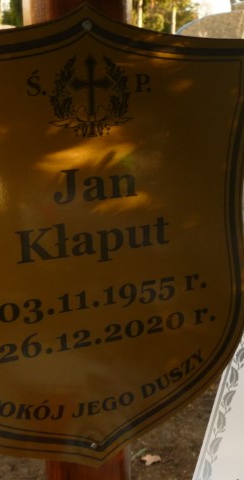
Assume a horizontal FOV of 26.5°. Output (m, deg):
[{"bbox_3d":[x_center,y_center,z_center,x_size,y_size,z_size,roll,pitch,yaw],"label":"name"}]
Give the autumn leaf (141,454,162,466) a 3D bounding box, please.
[{"bbox_3d":[0.084,0.626,1.470,0.060,0.013,0.035,1,20,4],"label":"autumn leaf"}]

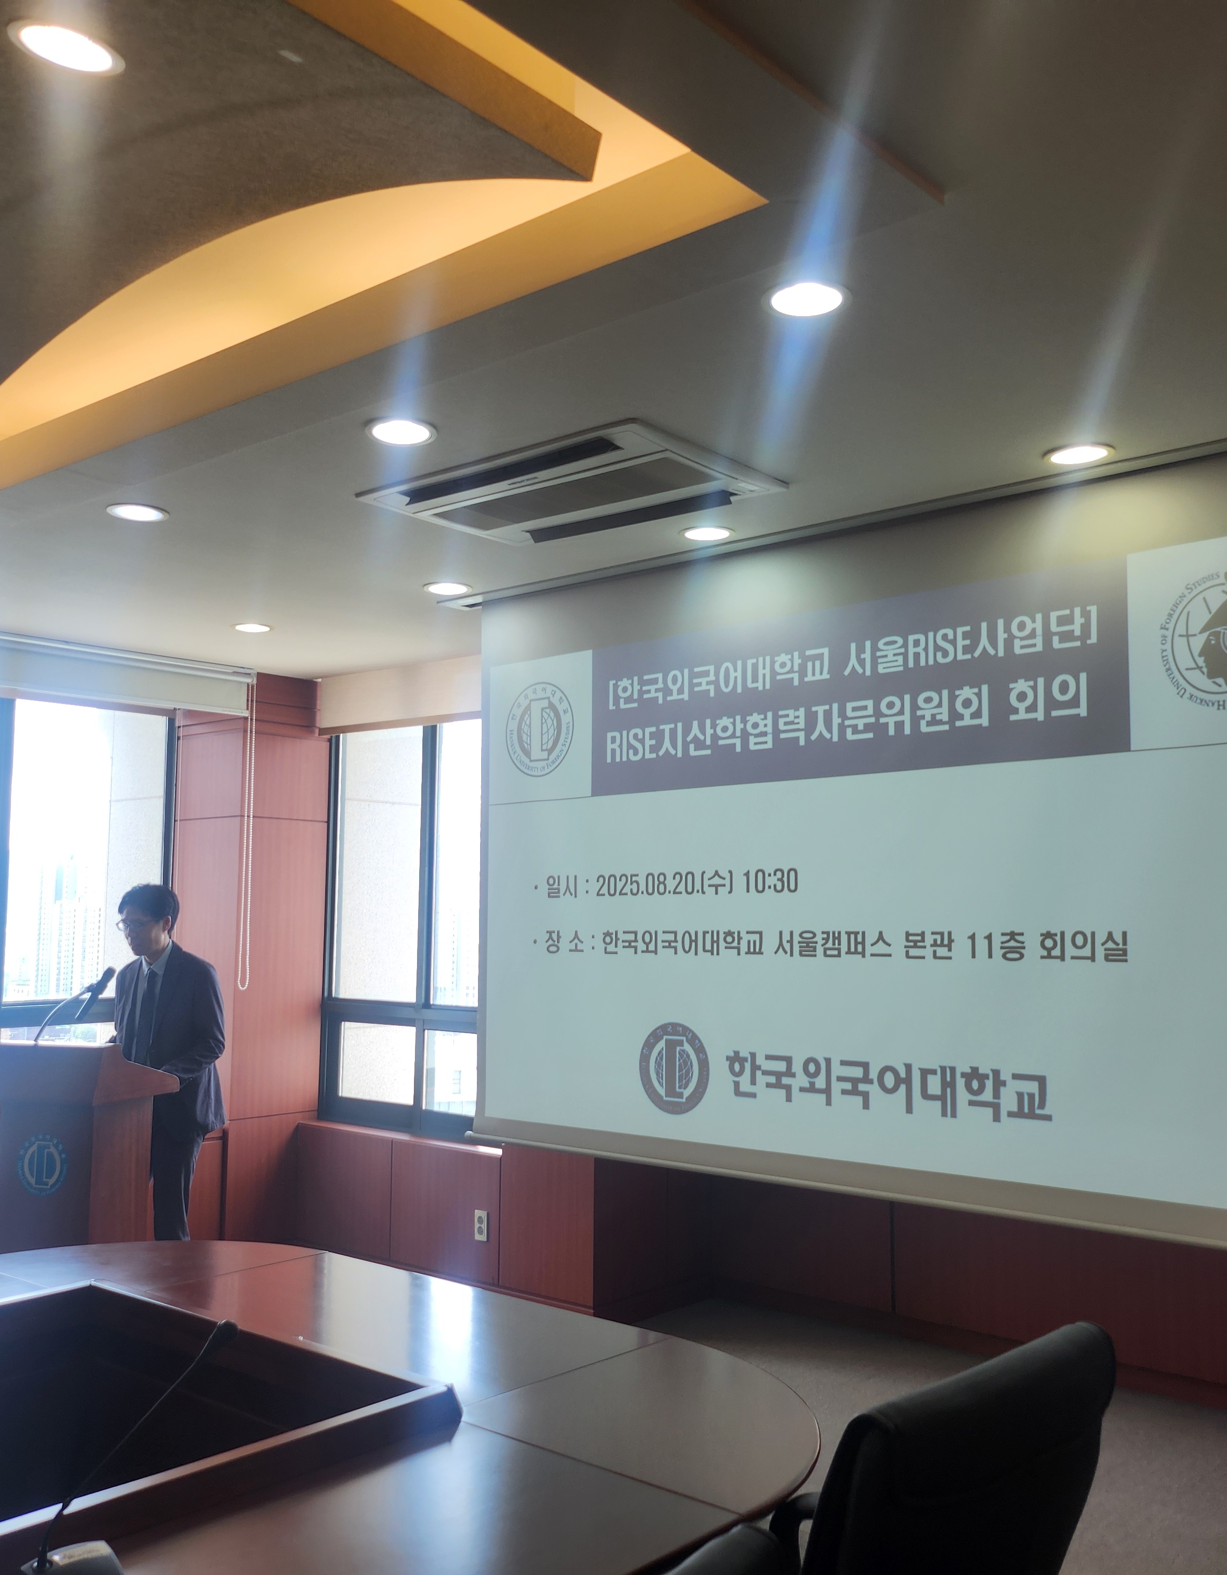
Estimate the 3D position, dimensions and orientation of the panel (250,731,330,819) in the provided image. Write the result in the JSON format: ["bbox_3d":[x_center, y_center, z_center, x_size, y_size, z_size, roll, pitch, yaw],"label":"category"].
[{"bbox_3d":[-1.494,-0.045,6.604,0.040,0.390,0.465,-4,-7,41],"label":"panel"}]

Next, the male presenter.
[{"bbox_3d":[-1.622,1.175,5.281,0.460,1.645,0.360,-2,-5,20],"label":"male presenter"}]

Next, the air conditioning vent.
[{"bbox_3d":[-0.114,-0.747,3.657,0.913,0.050,0.621,-4,-7,41],"label":"air conditioning vent"}]

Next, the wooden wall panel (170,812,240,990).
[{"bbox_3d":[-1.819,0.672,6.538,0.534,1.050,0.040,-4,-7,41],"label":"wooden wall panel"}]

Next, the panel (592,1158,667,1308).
[{"bbox_3d":[0.059,1.656,5.529,0.040,0.548,0.436,-4,-7,41],"label":"panel"}]

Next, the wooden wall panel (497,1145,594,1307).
[{"bbox_3d":[-0.243,1.655,5.529,0.490,0.548,0.040,-4,-7,41],"label":"wooden wall panel"}]

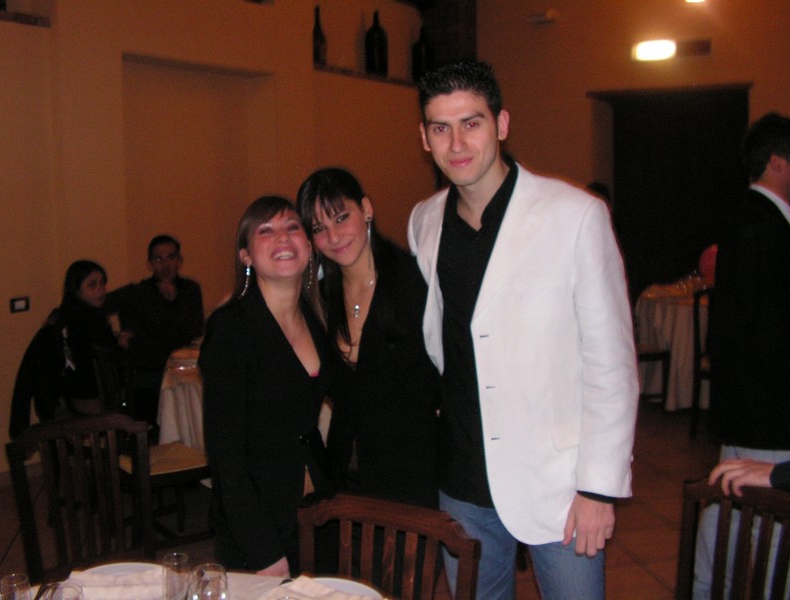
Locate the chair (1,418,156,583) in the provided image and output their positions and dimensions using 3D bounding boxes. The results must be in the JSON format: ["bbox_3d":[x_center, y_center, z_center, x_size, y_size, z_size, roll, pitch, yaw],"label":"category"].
[{"bbox_3d":[-0.669,0.856,2.050,0.430,0.970,0.500,-5,10,-39],"label":"chair"}]

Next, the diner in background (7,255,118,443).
[{"bbox_3d":[-1.540,0.418,4.152,0.680,1.220,0.500,3,8,10],"label":"diner in background"}]

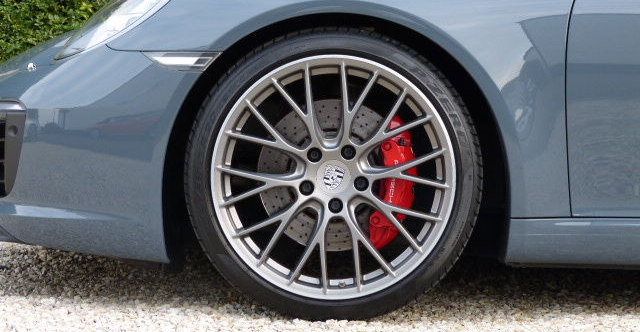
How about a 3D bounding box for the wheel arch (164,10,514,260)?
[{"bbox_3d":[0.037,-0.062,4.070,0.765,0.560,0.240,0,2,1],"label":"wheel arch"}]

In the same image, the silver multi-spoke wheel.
[{"bbox_3d":[0.031,0.021,4.090,0.544,0.544,0.230,0,2,1],"label":"silver multi-spoke wheel"}]

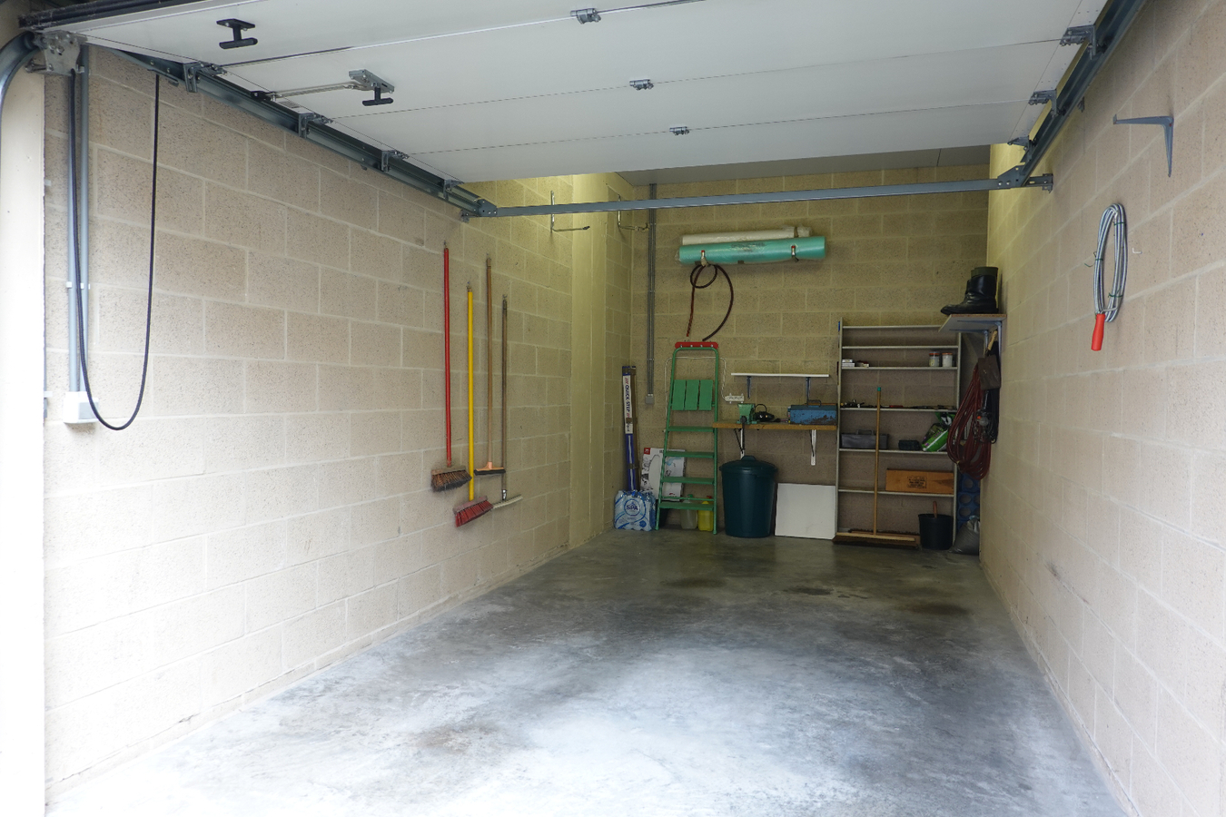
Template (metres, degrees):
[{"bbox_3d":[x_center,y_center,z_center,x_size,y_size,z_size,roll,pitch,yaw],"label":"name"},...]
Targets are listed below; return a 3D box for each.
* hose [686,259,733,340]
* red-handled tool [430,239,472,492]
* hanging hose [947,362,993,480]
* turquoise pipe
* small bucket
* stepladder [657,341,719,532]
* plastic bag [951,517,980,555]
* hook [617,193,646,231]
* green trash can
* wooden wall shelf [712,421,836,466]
[{"bbox_3d":[0.841,-0.916,7.088,0.425,0.690,0.100,1,1,18],"label":"hose"},{"bbox_3d":[-0.830,-0.204,4.273,0.080,1.250,0.385,1,1,18],"label":"red-handled tool"},{"bbox_3d":[2.296,0.058,5.269,0.280,0.800,0.200,1,1,18],"label":"hanging hose"},{"bbox_3d":[1.157,-1.342,6.946,1.240,0.175,0.175,1,1,18],"label":"turquoise pipe"},{"bbox_3d":[2.494,0.944,6.323,0.265,0.260,0.265,1,1,18],"label":"small bucket"},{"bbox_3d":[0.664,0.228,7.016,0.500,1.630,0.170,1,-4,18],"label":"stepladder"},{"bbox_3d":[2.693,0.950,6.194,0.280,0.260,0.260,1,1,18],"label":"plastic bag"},{"bbox_3d":[0.176,-1.675,6.978,0.255,0.290,0.050,1,1,18],"label":"hook"},{"bbox_3d":[1.123,0.725,6.831,0.475,0.660,0.475,1,1,0],"label":"green trash can"},{"bbox_3d":[1.343,0.299,6.795,1.000,0.350,0.420,1,1,18],"label":"wooden wall shelf"}]

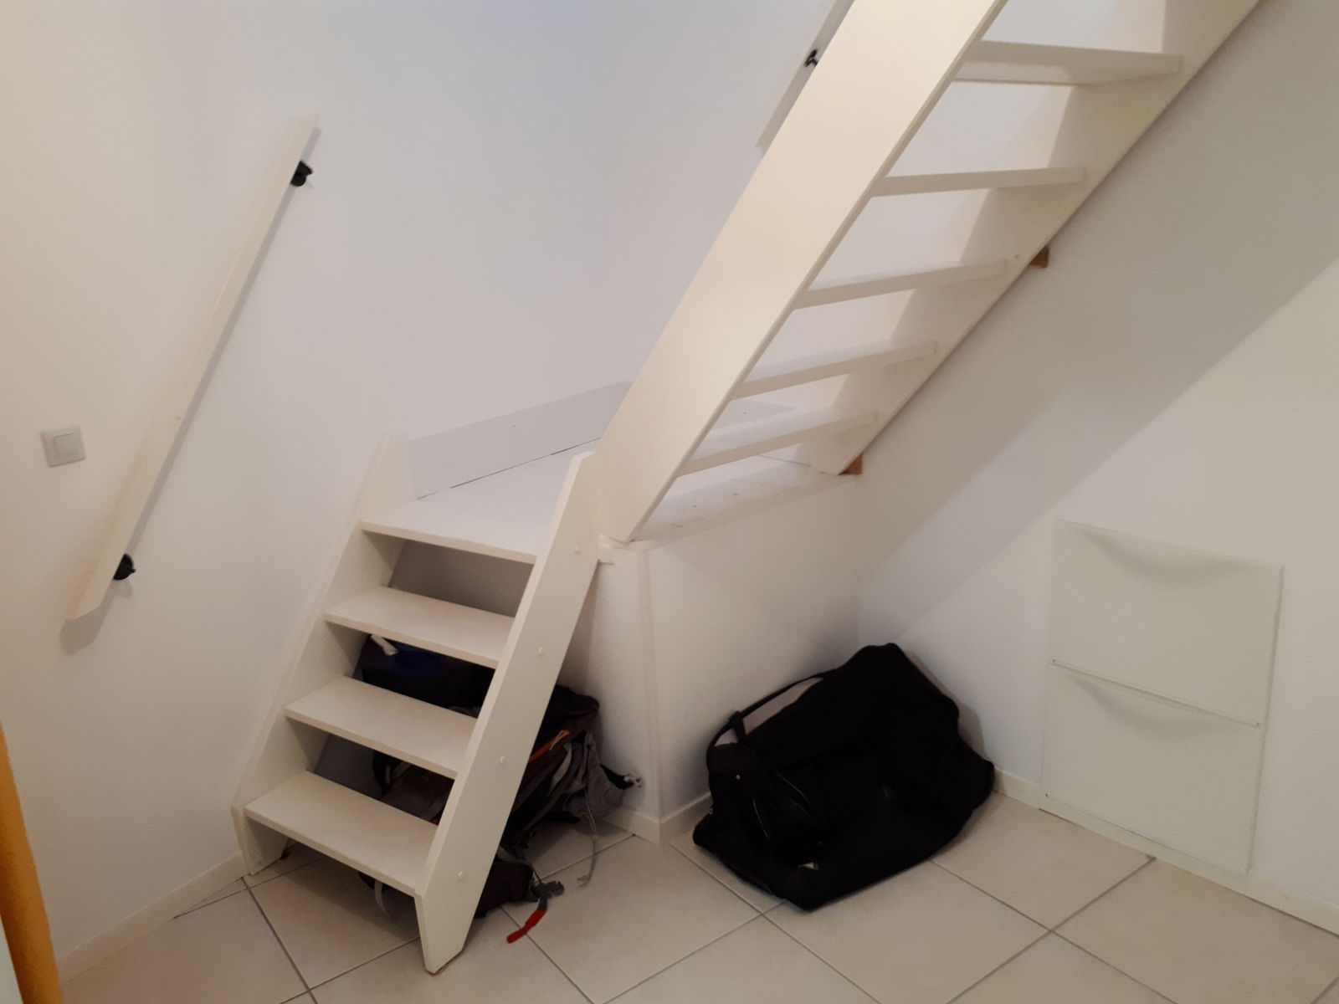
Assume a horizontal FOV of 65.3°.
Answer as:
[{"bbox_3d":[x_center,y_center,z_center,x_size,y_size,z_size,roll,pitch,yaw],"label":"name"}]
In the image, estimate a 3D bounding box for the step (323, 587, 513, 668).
[{"bbox_3d":[-0.601,0.317,2.679,0.623,0.025,0.198,8,20,33],"label":"step"}]

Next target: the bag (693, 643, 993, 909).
[{"bbox_3d":[0.468,0.663,2.696,0.710,0.385,0.390,-14,20,-33],"label":"bag"}]

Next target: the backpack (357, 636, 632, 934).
[{"bbox_3d":[-0.482,0.658,2.658,0.600,0.510,0.450,8,20,33],"label":"backpack"}]

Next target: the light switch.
[{"bbox_3d":[-1.261,-0.115,2.174,0.015,0.073,0.074,9,20,36],"label":"light switch"}]

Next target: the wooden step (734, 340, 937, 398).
[{"bbox_3d":[0.341,-0.330,2.541,0.771,0.031,0.185,-16,21,-38],"label":"wooden step"}]

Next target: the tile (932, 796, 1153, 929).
[{"bbox_3d":[0.884,0.871,2.619,0.425,0.010,0.450,-14,20,-34],"label":"tile"}]

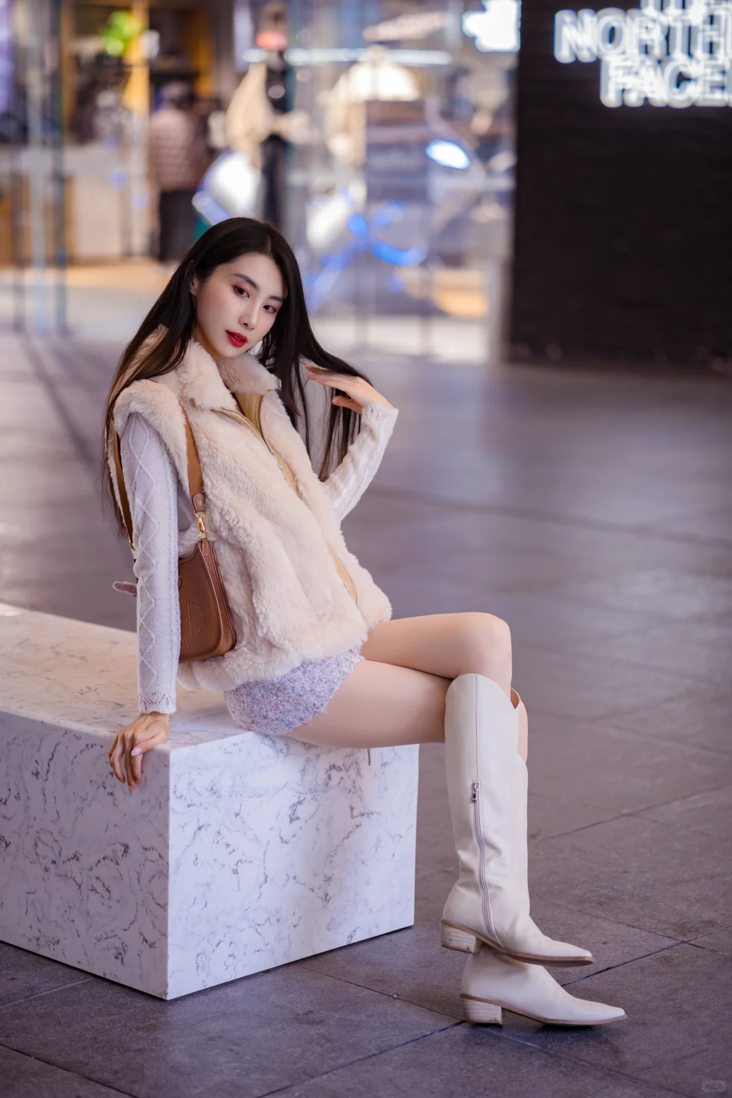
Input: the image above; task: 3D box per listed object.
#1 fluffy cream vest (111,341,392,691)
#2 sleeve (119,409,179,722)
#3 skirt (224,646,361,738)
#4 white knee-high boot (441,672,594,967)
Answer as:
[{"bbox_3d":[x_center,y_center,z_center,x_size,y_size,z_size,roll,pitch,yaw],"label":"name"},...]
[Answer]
[{"bbox_3d":[-0.196,-0.053,4.410,0.420,0.560,0.300,-22,19,-38],"label":"fluffy cream vest"},{"bbox_3d":[-0.353,0.012,4.263,0.090,0.510,0.090,-3,-2,0],"label":"sleeve"},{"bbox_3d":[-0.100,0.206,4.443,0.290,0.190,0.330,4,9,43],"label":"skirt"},{"bbox_3d":[0.233,0.427,4.120,0.255,0.455,0.110,0,4,20],"label":"white knee-high boot"}]

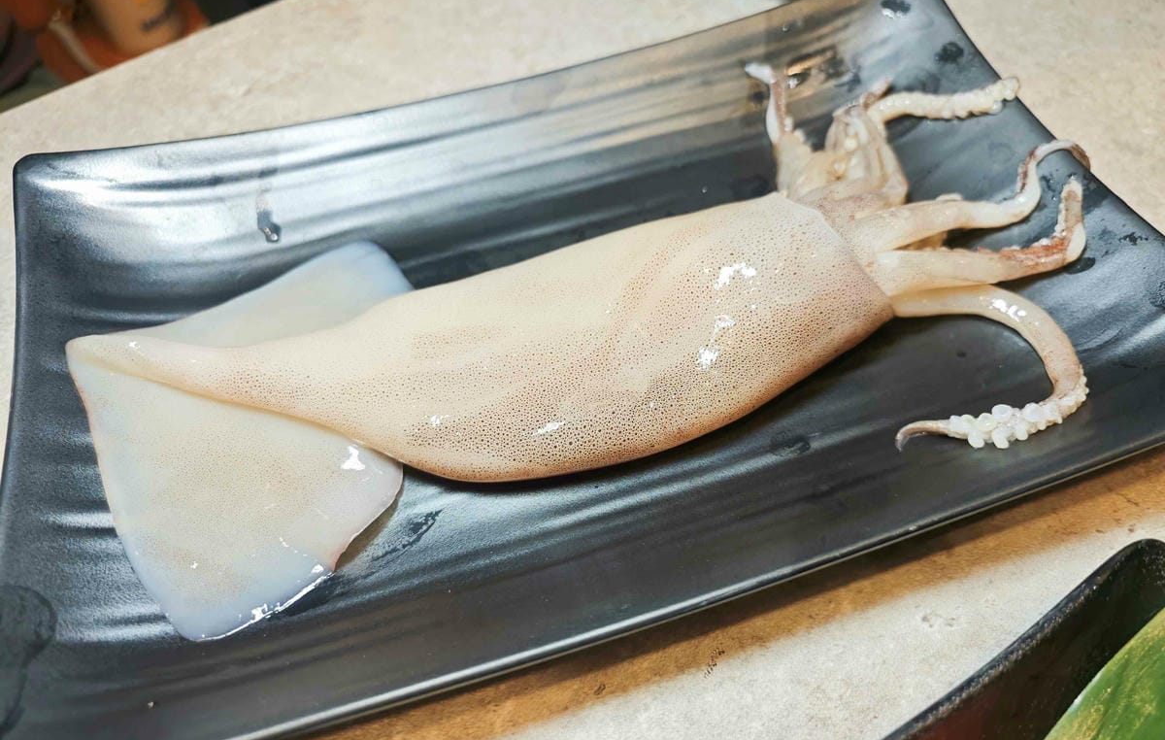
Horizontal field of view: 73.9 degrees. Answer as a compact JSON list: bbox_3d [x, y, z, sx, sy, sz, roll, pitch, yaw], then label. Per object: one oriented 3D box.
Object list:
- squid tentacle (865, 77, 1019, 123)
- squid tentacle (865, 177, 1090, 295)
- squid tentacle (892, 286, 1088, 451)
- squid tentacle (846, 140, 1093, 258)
[{"bbox_3d":[0.125,-0.093,0.269,0.053,0.010,0.010,-3,57,1],"label":"squid tentacle"},{"bbox_3d":[0.124,-0.036,0.232,0.084,0.010,0.026,-22,59,-11],"label":"squid tentacle"},{"bbox_3d":[0.109,-0.003,0.216,0.049,0.012,0.048,-2,57,2],"label":"squid tentacle"},{"bbox_3d":[0.122,-0.053,0.240,0.094,0.013,0.021,-22,59,-11],"label":"squid tentacle"}]

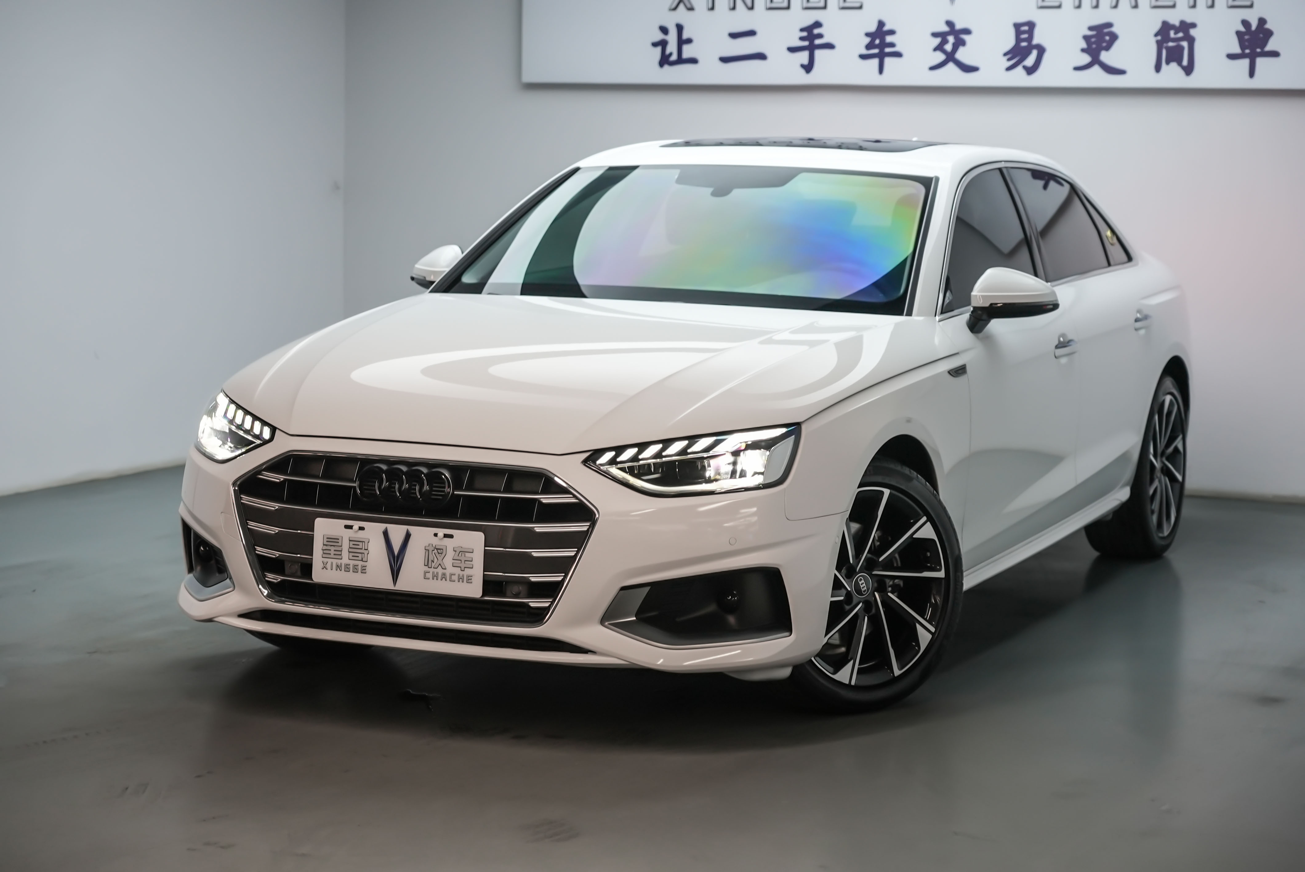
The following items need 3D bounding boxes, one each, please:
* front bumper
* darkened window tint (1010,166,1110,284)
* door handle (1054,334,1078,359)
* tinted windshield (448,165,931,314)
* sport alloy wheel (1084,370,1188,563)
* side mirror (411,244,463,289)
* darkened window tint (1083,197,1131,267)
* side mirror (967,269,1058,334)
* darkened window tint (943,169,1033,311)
[{"bbox_3d":[-0.482,0.252,5.921,1.800,0.530,0.470,4,6,24],"label":"front bumper"},{"bbox_3d":[1.270,-0.669,7.966,0.050,0.380,0.890,-26,-5,22],"label":"darkened window tint"},{"bbox_3d":[1.208,-0.257,7.404,0.050,0.050,0.215,4,6,24],"label":"door handle"},{"bbox_3d":[0.127,-0.562,7.178,1.440,0.100,0.880,4,35,24],"label":"tinted windshield"},{"bbox_3d":[1.677,0.101,8.861,0.245,0.650,0.655,4,6,24],"label":"sport alloy wheel"},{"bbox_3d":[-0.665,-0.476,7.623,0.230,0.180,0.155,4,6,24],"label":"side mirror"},{"bbox_3d":[1.530,-0.693,8.565,0.030,0.255,0.388,-27,-5,21],"label":"darkened window tint"},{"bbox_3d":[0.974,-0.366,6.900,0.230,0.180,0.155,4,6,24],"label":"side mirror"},{"bbox_3d":[0.910,-0.565,7.144,0.050,0.425,1.026,-25,-6,25],"label":"darkened window tint"}]

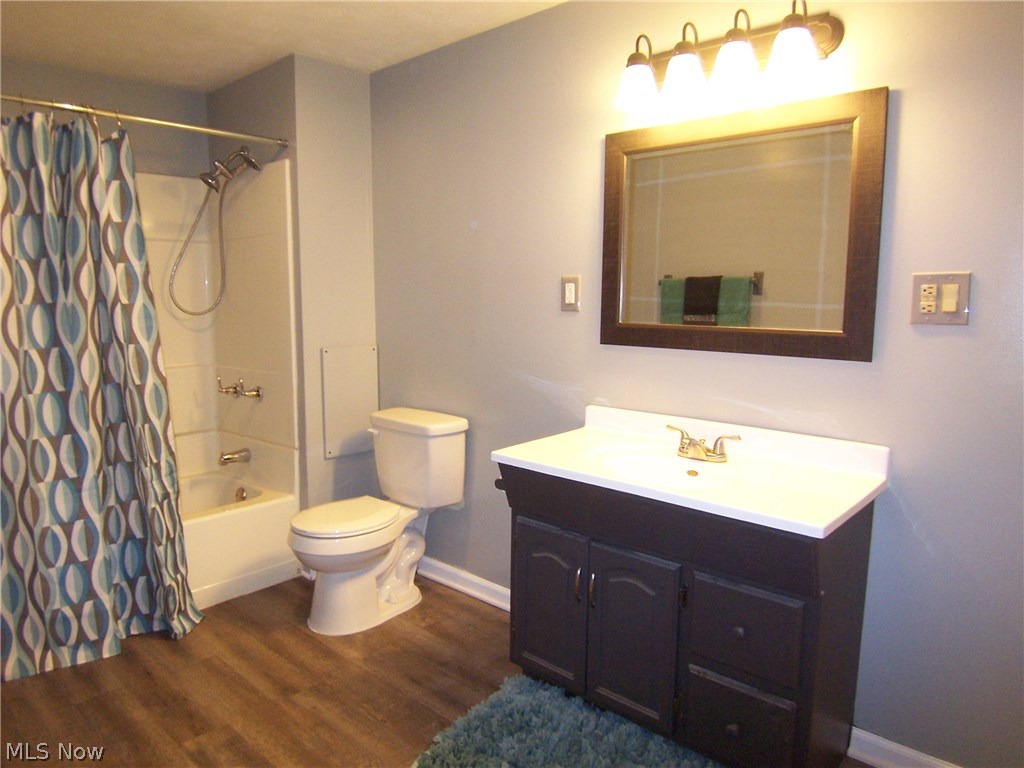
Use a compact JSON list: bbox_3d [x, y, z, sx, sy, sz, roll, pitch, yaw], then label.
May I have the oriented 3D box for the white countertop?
[{"bbox_3d":[0.453,0.192,1.868,0.935,0.107,0.494,7,10,41],"label":"white countertop"}]

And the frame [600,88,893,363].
[{"bbox_3d":[0.615,-0.423,1.955,0.811,0.660,0.030,7,10,41],"label":"frame"}]

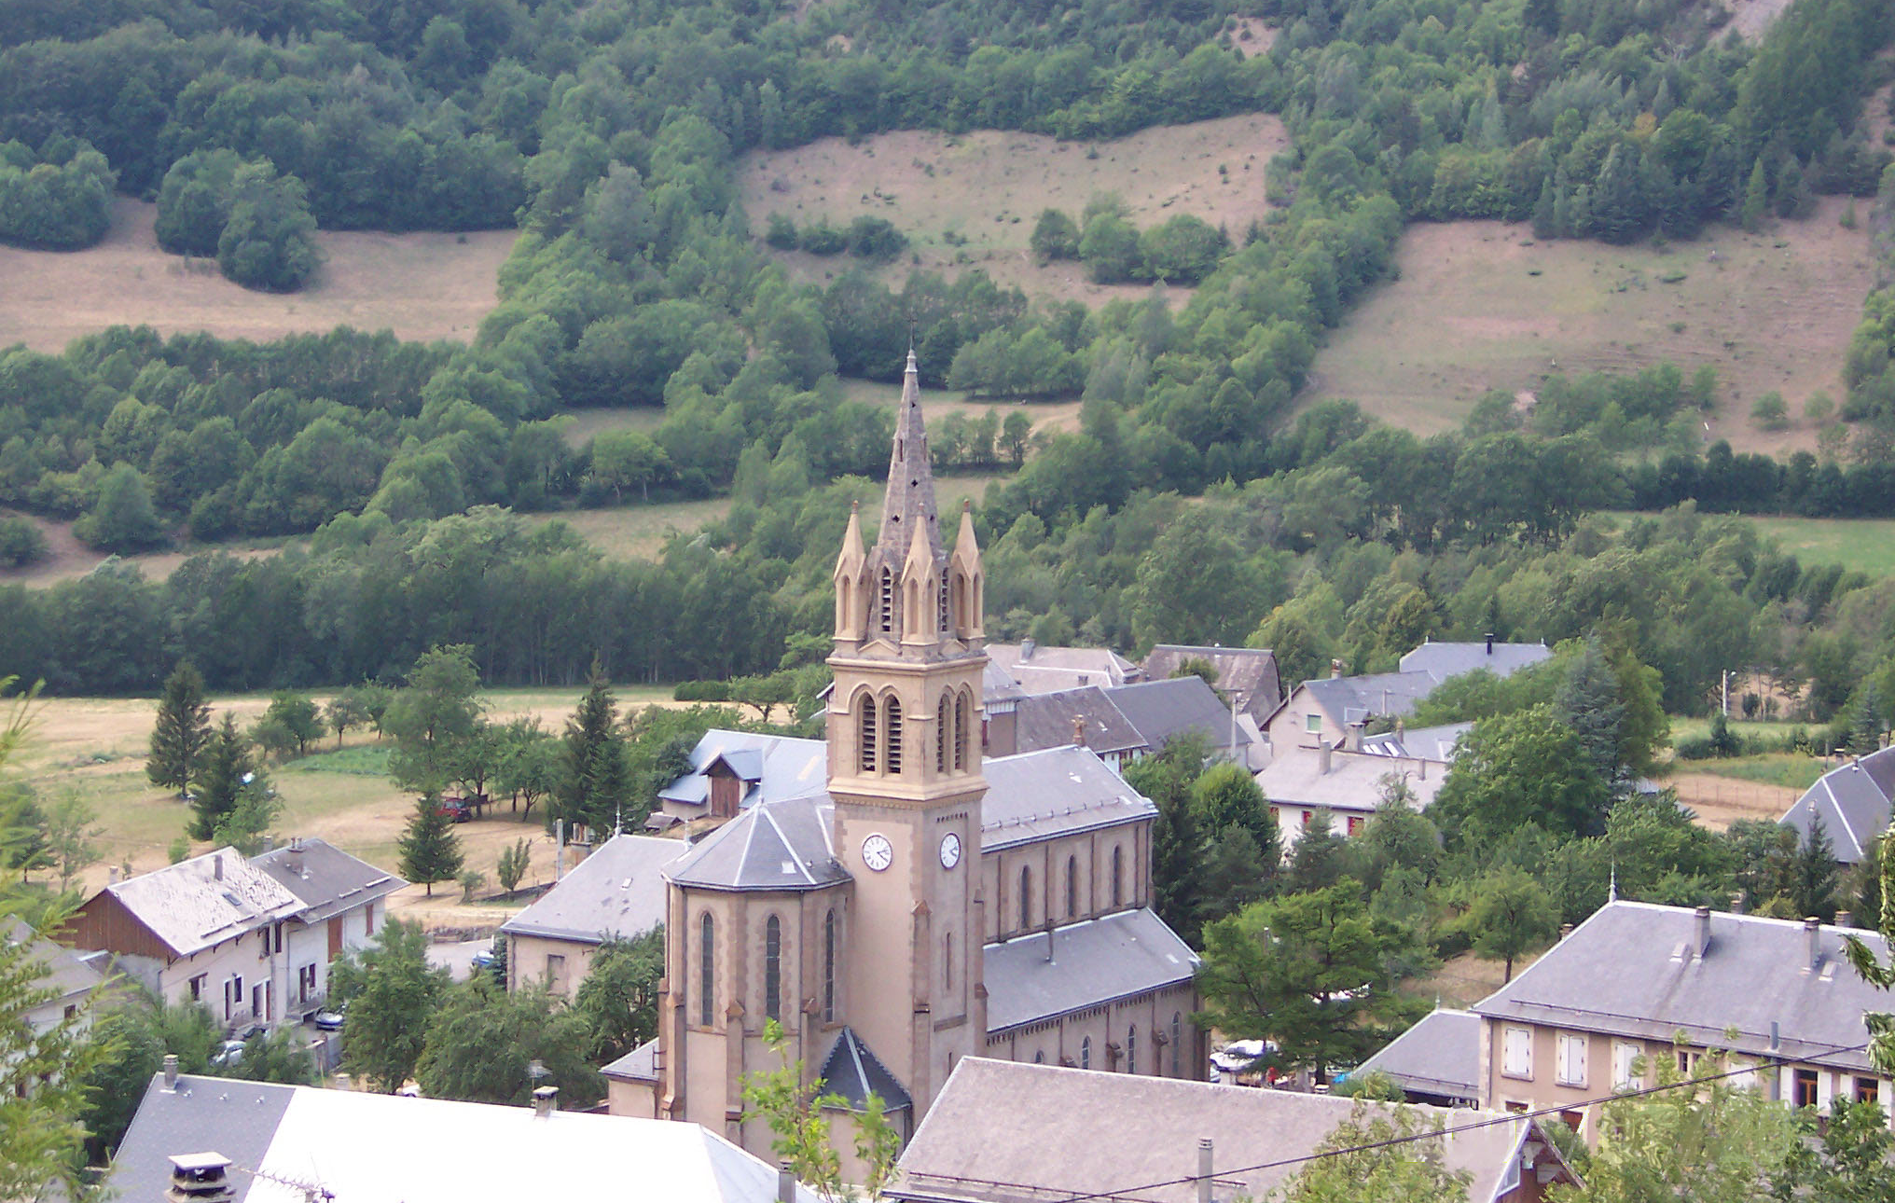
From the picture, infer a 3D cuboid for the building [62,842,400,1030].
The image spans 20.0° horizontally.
[{"bbox_3d":[-40.200,17.880,295.700,10.000,8.550,31.500,2,6,15],"label":"building"}]

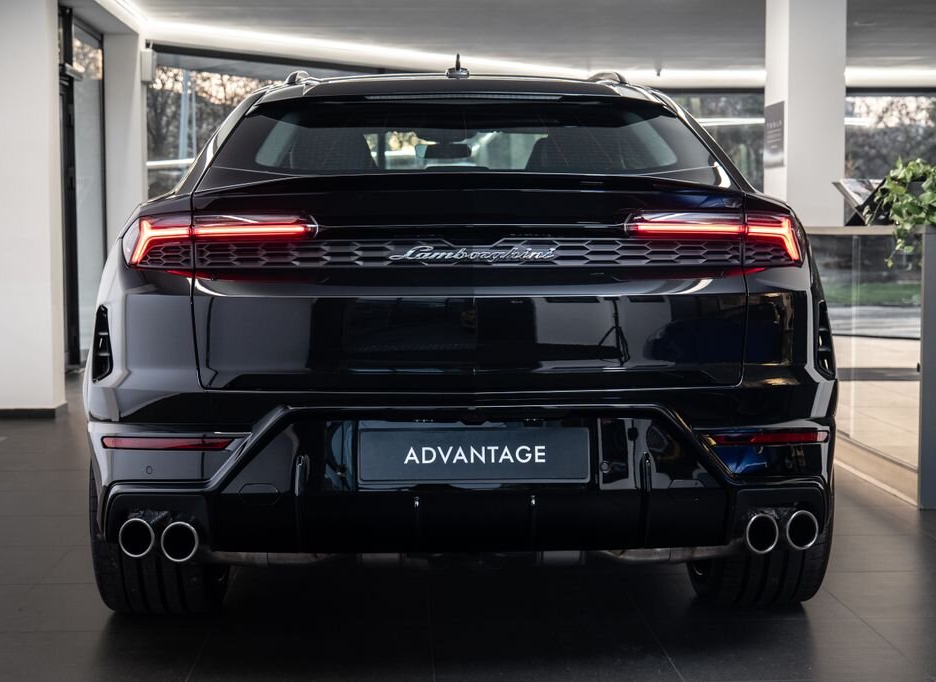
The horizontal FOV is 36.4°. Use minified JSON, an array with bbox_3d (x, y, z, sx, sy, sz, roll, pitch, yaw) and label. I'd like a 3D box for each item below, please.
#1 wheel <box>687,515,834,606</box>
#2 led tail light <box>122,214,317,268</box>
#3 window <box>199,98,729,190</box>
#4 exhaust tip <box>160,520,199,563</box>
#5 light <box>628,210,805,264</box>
[{"bbox_3d":[0.823,0.381,4.182,0.320,0.780,0.780,0,4,-2],"label":"wheel"},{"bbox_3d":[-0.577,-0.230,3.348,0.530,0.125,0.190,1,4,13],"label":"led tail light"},{"bbox_3d":[-0.004,-0.508,3.546,1.260,0.150,0.610,0,34,-2],"label":"window"},{"bbox_3d":[-0.652,0.456,3.292,0.092,0.092,0.120,0,4,2],"label":"exhaust tip"},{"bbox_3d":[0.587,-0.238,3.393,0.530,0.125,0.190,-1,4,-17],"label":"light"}]

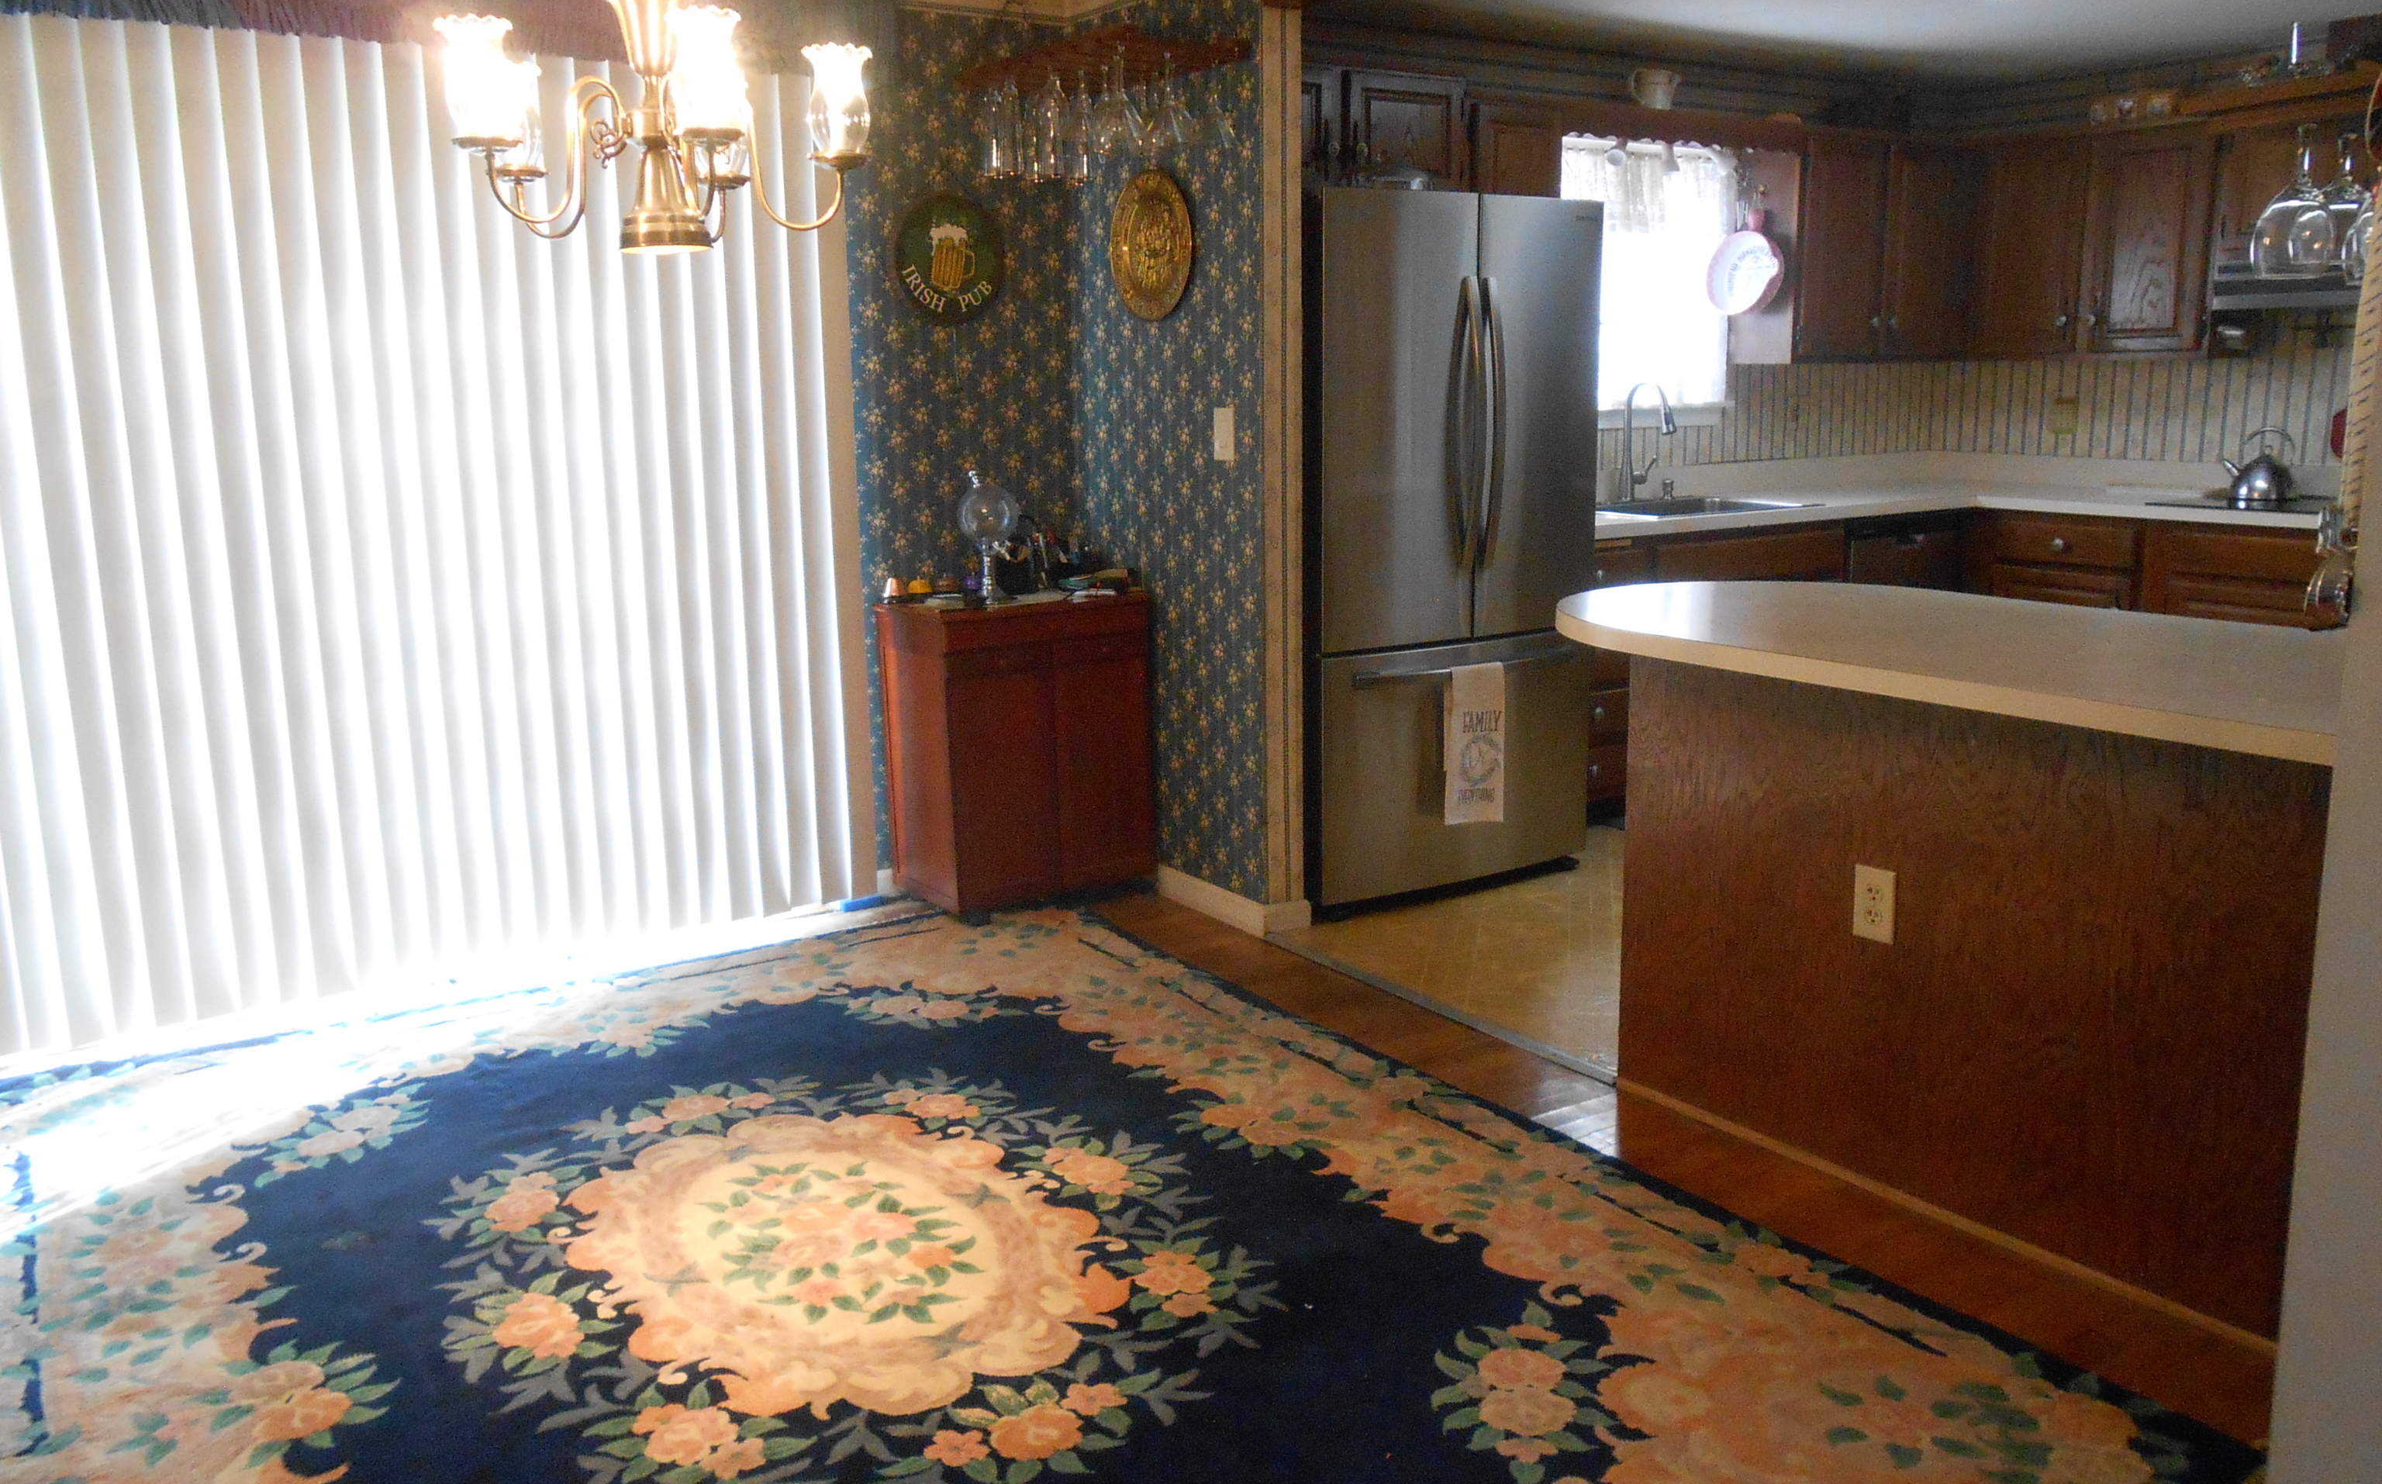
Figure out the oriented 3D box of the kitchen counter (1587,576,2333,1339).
[{"bbox_3d":[1.442,0.243,3.270,0.975,0.895,1.670,-9,14,-33],"label":"kitchen counter"}]

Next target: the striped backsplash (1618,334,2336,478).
[{"bbox_3d":[2.567,-1.094,5.892,2.071,0.410,1.639,-9,14,-33],"label":"striped backsplash"}]

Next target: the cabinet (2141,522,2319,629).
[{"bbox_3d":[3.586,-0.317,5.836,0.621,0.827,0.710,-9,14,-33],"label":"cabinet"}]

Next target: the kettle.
[{"bbox_3d":[3.498,-0.910,5.857,0.250,0.240,0.195,2,12,14],"label":"kettle"}]

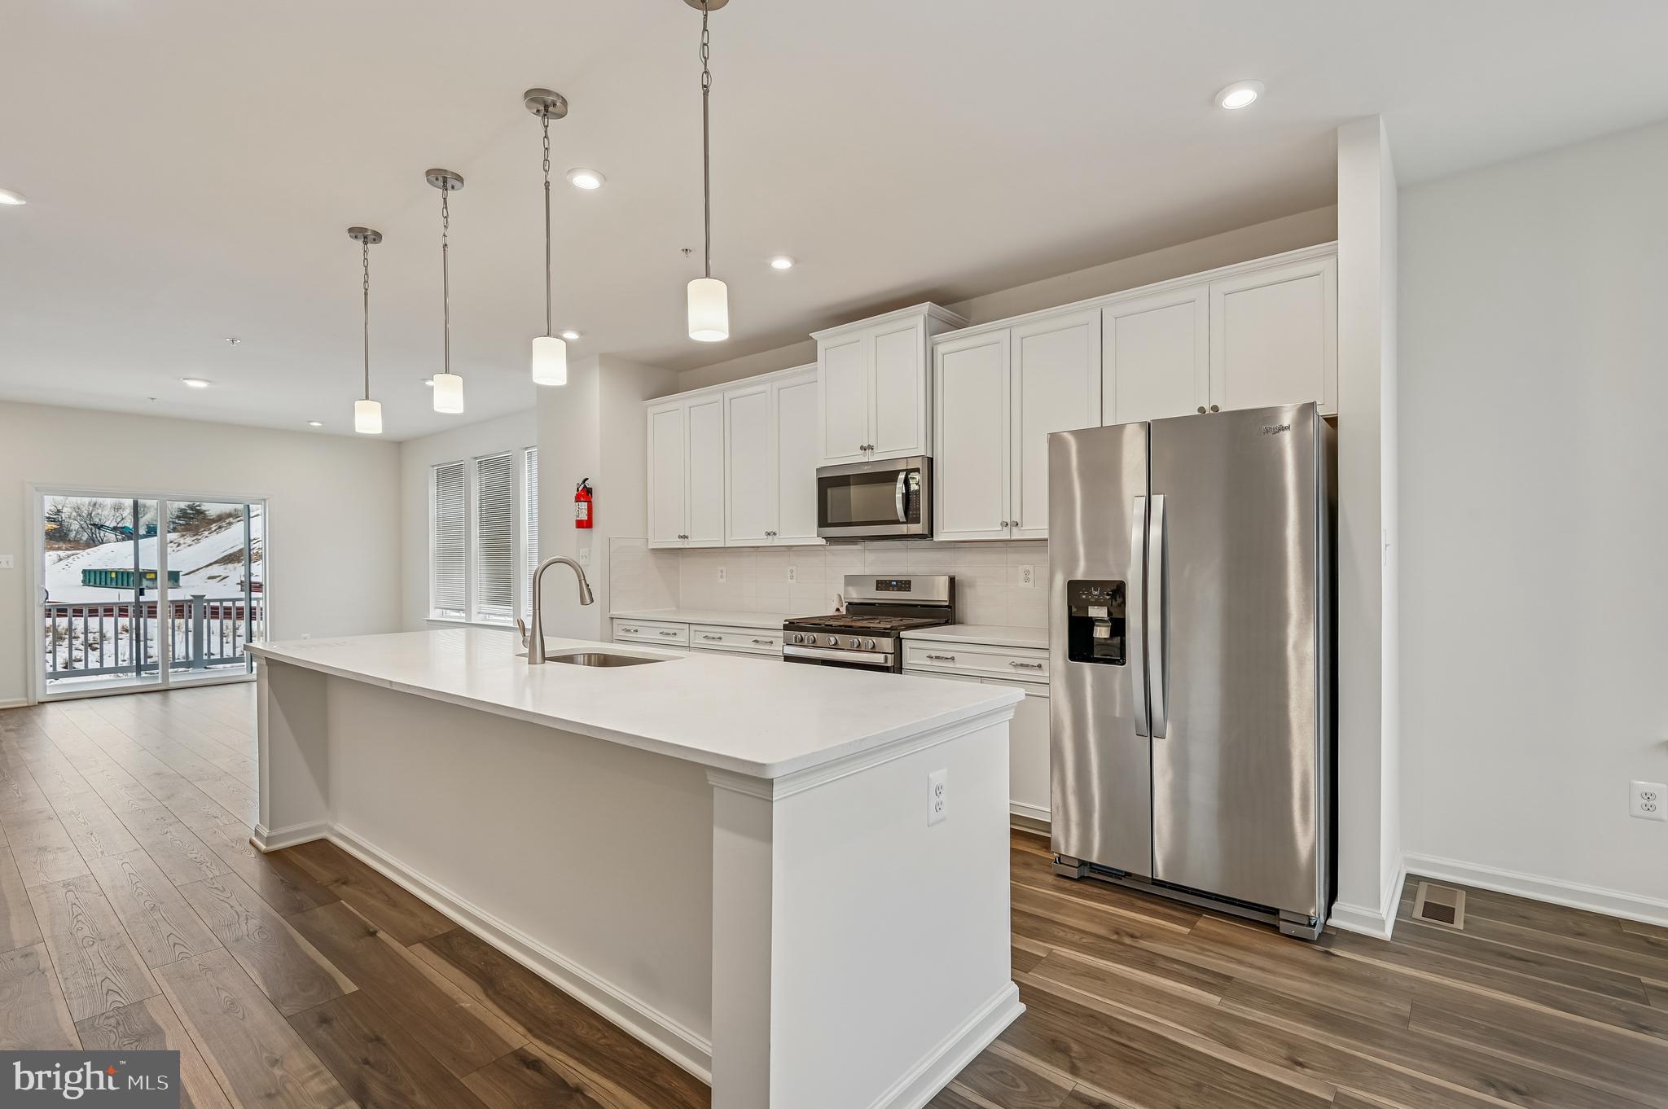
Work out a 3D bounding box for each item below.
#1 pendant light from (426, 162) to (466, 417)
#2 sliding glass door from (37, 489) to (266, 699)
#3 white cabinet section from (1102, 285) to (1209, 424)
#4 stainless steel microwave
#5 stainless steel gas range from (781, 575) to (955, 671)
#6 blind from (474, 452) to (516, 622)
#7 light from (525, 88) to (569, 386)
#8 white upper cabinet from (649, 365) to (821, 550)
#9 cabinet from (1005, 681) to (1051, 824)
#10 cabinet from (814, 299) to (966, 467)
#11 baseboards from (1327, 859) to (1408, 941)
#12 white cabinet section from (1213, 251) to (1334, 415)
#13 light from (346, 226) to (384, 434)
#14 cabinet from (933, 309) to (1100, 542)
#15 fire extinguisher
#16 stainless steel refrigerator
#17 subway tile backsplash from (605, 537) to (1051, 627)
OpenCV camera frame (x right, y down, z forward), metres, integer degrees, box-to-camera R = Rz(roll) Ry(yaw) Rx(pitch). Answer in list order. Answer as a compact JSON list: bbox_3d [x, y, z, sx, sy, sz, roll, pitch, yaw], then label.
[{"bbox_3d":[-1.516,-1.017,2.889,0.137,0.917,0.137,-1,-1,39],"label":"pendant light"},{"bbox_3d":[-6.793,0.392,7.483,0.100,1.980,1.730,-1,-1,39],"label":"sliding glass door"},{"bbox_3d":[1.522,-0.837,3.412,0.457,0.610,0.325,-1,-1,40],"label":"white cabinet section"},{"bbox_3d":[0.330,-0.300,4.321,0.760,0.421,0.429,-1,-1,39],"label":"stainless steel microwave"},{"bbox_3d":[0.209,0.708,4.191,0.763,1.163,0.705,-1,-1,40],"label":"stainless steel gas range"},{"bbox_3d":[-3.536,-0.180,7.727,0.840,1.670,0.060,-1,-1,39],"label":"blind"},{"bbox_3d":[-0.939,-1.022,2.408,0.134,0.926,0.134,-1,-1,40],"label":"light"},{"bbox_3d":[-0.640,-0.598,5.183,1.740,1.097,0.345,-1,-1,40],"label":"white upper cabinet"},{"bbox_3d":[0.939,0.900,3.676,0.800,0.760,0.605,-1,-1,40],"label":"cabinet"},{"bbox_3d":[0.319,-0.924,4.351,0.835,0.807,0.415,-1,-1,40],"label":"cabinet"},{"bbox_3d":[1.976,1.221,2.732,0.185,0.087,0.707,-1,-1,40],"label":"baseboards"},{"bbox_3d":[1.912,-0.860,3.198,0.460,0.624,0.331,-1,-2,38],"label":"white cabinet section"},{"bbox_3d":[-2.138,-1.011,3.380,0.137,0.911,0.137,-1,-1,39],"label":"light"},{"bbox_3d":[1.000,-0.602,3.847,0.908,1.064,0.333,-1,-1,39],"label":"cabinet"},{"bbox_3d":[-1.780,-0.357,5.280,0.130,0.365,0.130,-1,-1,39],"label":"fire extinguisher"},{"bbox_3d":[1.428,0.395,2.916,0.885,1.743,0.835,-1,-1,40],"label":"stainless steel refrigerator"},{"bbox_3d":[-0.108,0.140,4.532,3.359,0.542,0.643,-1,-1,39],"label":"subway tile backsplash"}]

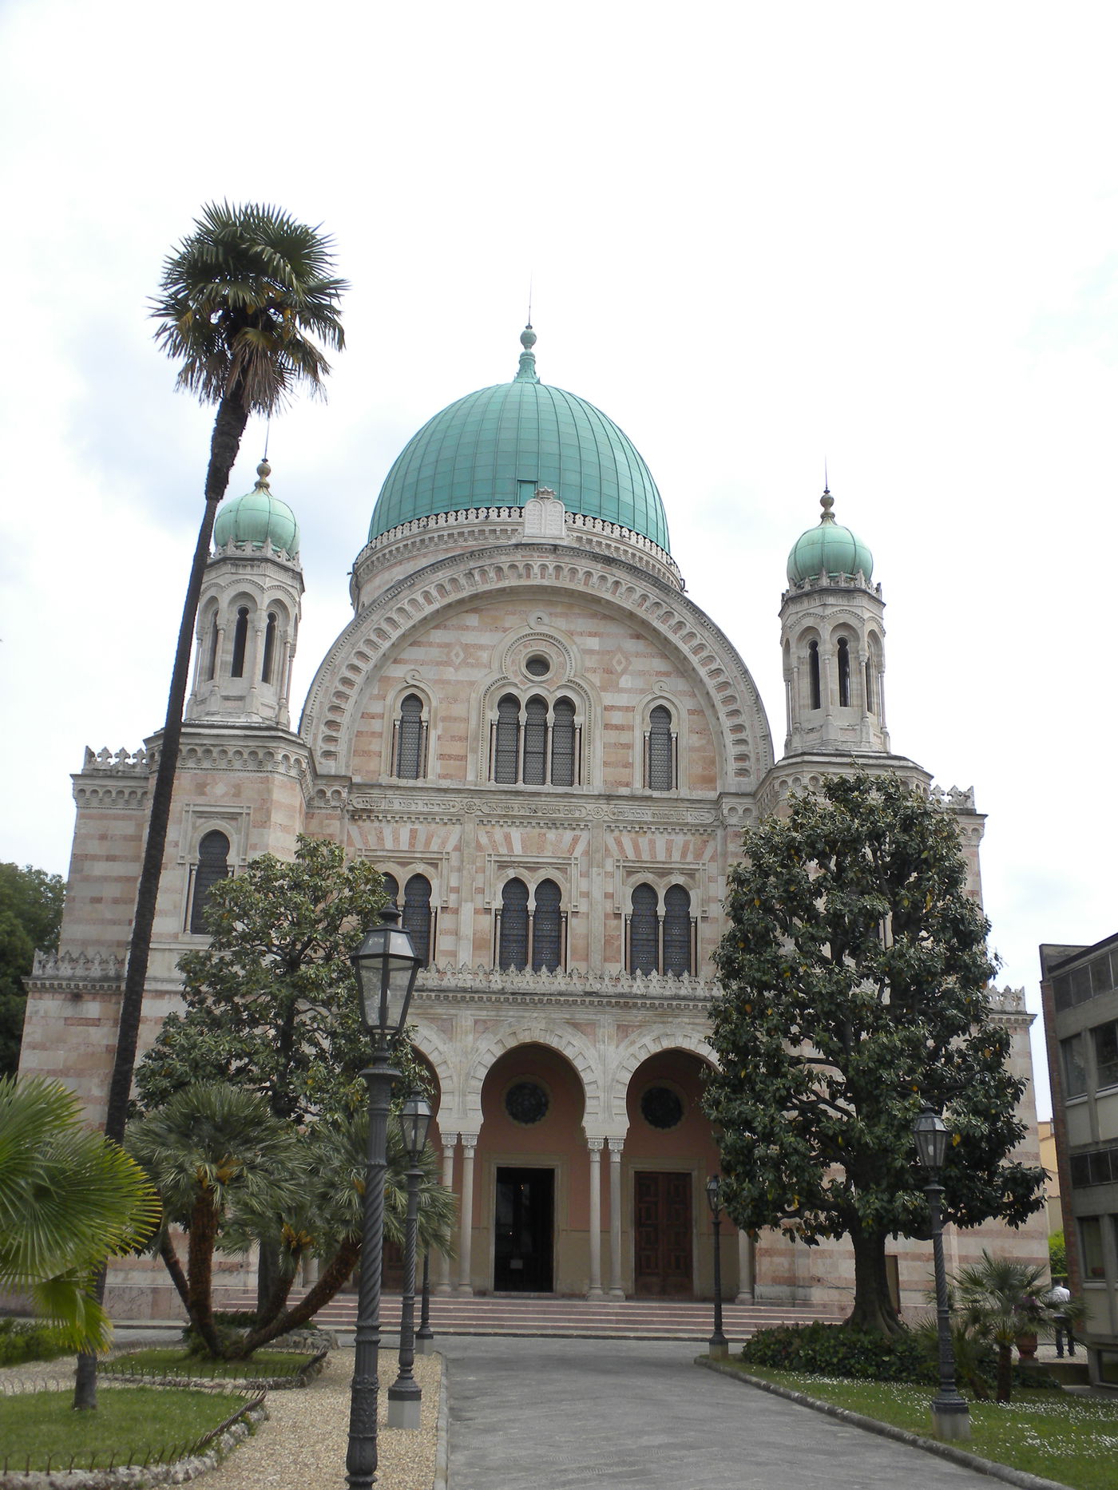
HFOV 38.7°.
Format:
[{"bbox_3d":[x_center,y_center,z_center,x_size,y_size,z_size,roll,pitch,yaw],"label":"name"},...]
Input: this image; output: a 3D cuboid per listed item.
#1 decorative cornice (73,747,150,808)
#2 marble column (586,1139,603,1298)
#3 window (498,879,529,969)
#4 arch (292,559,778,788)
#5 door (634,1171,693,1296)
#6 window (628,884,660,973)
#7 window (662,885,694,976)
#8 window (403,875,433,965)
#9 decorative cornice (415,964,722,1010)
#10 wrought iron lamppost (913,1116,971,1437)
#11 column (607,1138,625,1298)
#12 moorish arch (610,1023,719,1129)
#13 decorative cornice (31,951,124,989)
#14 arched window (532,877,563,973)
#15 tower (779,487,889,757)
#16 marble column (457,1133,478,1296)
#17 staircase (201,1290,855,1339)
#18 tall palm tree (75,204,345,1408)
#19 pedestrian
[{"bbox_3d":[-12.556,0.917,44.730,2.000,1.500,0.900,3,-18,-3],"label":"decorative cornice"},{"bbox_3d":[0.960,12.394,41.716,0.420,4.037,0.420,2,-19,-3],"label":"marble column"},{"bbox_3d":[-1.345,5.346,47.296,0.913,2.711,0.300,2,-20,-3],"label":"window"},{"bbox_3d":[-0.624,-2.452,50.335,14.676,7.936,1.600,2,-20,-3],"label":"arch"},{"bbox_3d":[2.889,13.464,43.914,1.614,3.265,0.200,2,-19,-3],"label":"door"},{"bbox_3d":[2.501,5.492,47.522,0.940,2.759,0.300,2,-20,-3],"label":"window"},{"bbox_3d":[3.352,5.290,44.875,0.857,2.633,0.300,3,-18,-3],"label":"window"},{"bbox_3d":[-4.018,5.039,45.508,0.795,2.775,0.300,2,-19,-3],"label":"window"},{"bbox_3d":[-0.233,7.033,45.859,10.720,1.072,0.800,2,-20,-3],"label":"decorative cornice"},{"bbox_3d":[4.344,5.937,18.165,0.430,3.570,0.430,3,-18,-3],"label":"wrought iron lamppost"},{"bbox_3d":[1.551,12.977,43.727,0.463,4.230,0.460,2,-20,-3],"label":"column"},{"bbox_3d":[3.115,8.936,42.666,3.650,2.740,0.600,3,-18,-3],"label":"moorish arch"},{"bbox_3d":[-12.789,5.982,42.376,2.350,0.880,0.700,3,-18,-3],"label":"decorative cornice"},{"bbox_3d":[-0.346,5.370,47.360,0.916,2.750,0.300,2,-20,-3],"label":"arched window"},{"bbox_3d":[8.544,-3.671,49.717,3.350,9.728,3.350,3,-18,-3],"label":"tower"},{"bbox_3d":[-2.361,12.128,41.212,0.410,4.050,0.410,3,-18,-3],"label":"marble column"},{"bbox_3d":[-0.740,14.267,39.685,15.461,0.900,1.800,2,-19,-3],"label":"staircase"},{"bbox_3d":[-4.916,-0.168,21.026,3.000,16.425,3.000,2,-20,-3],"label":"tall palm tree"},{"bbox_3d":[11.547,13.143,36.553,0.520,1.650,0.340,-2,-18,11],"label":"pedestrian"}]

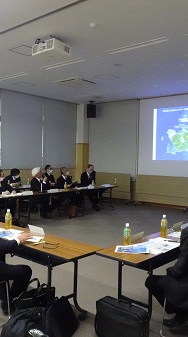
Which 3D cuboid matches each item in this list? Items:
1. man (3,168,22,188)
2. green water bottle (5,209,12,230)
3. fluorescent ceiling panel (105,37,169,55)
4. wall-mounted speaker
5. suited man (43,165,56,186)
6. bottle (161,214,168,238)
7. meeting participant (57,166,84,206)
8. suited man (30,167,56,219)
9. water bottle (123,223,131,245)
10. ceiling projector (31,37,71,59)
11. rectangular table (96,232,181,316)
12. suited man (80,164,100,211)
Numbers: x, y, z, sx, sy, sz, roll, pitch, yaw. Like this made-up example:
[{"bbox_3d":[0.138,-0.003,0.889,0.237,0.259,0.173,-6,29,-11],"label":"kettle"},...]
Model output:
[{"bbox_3d":[-2.158,0.589,8.625,0.800,1.200,0.520,3,3,39],"label":"man"},{"bbox_3d":[-0.995,0.595,3.641,0.068,0.217,0.068,2,2,39],"label":"green water bottle"},{"bbox_3d":[0.749,-2.212,5.623,1.260,0.060,0.190,3,3,39],"label":"fluorescent ceiling panel"},{"bbox_3d":[-0.072,-2.066,11.300,0.300,0.470,0.290,1,2,-1],"label":"wall-mounted speaker"},{"bbox_3d":[-1.396,0.541,10.234,0.500,1.300,0.750,-1,2,-43],"label":"suited man"},{"bbox_3d":[0.739,0.628,3.273,0.067,0.234,0.067,3,3,39],"label":"bottle"},{"bbox_3d":[-0.671,0.597,8.384,0.800,1.250,0.510,2,3,31],"label":"meeting participant"},{"bbox_3d":[-1.323,0.602,8.001,0.760,1.310,0.520,2,2,28],"label":"suited man"},{"bbox_3d":[0.323,0.642,3.015,0.068,0.220,0.068,1,2,0],"label":"water bottle"},{"bbox_3d":[-0.700,-1.949,5.201,0.540,0.170,0.470,3,3,36],"label":"ceiling projector"},{"bbox_3d":[0.746,1.087,3.341,0.450,0.700,1.800,2,2,39],"label":"rectangular table"},{"bbox_3d":[-0.094,0.578,9.349,0.520,1.320,0.720,-1,2,-40],"label":"suited man"}]

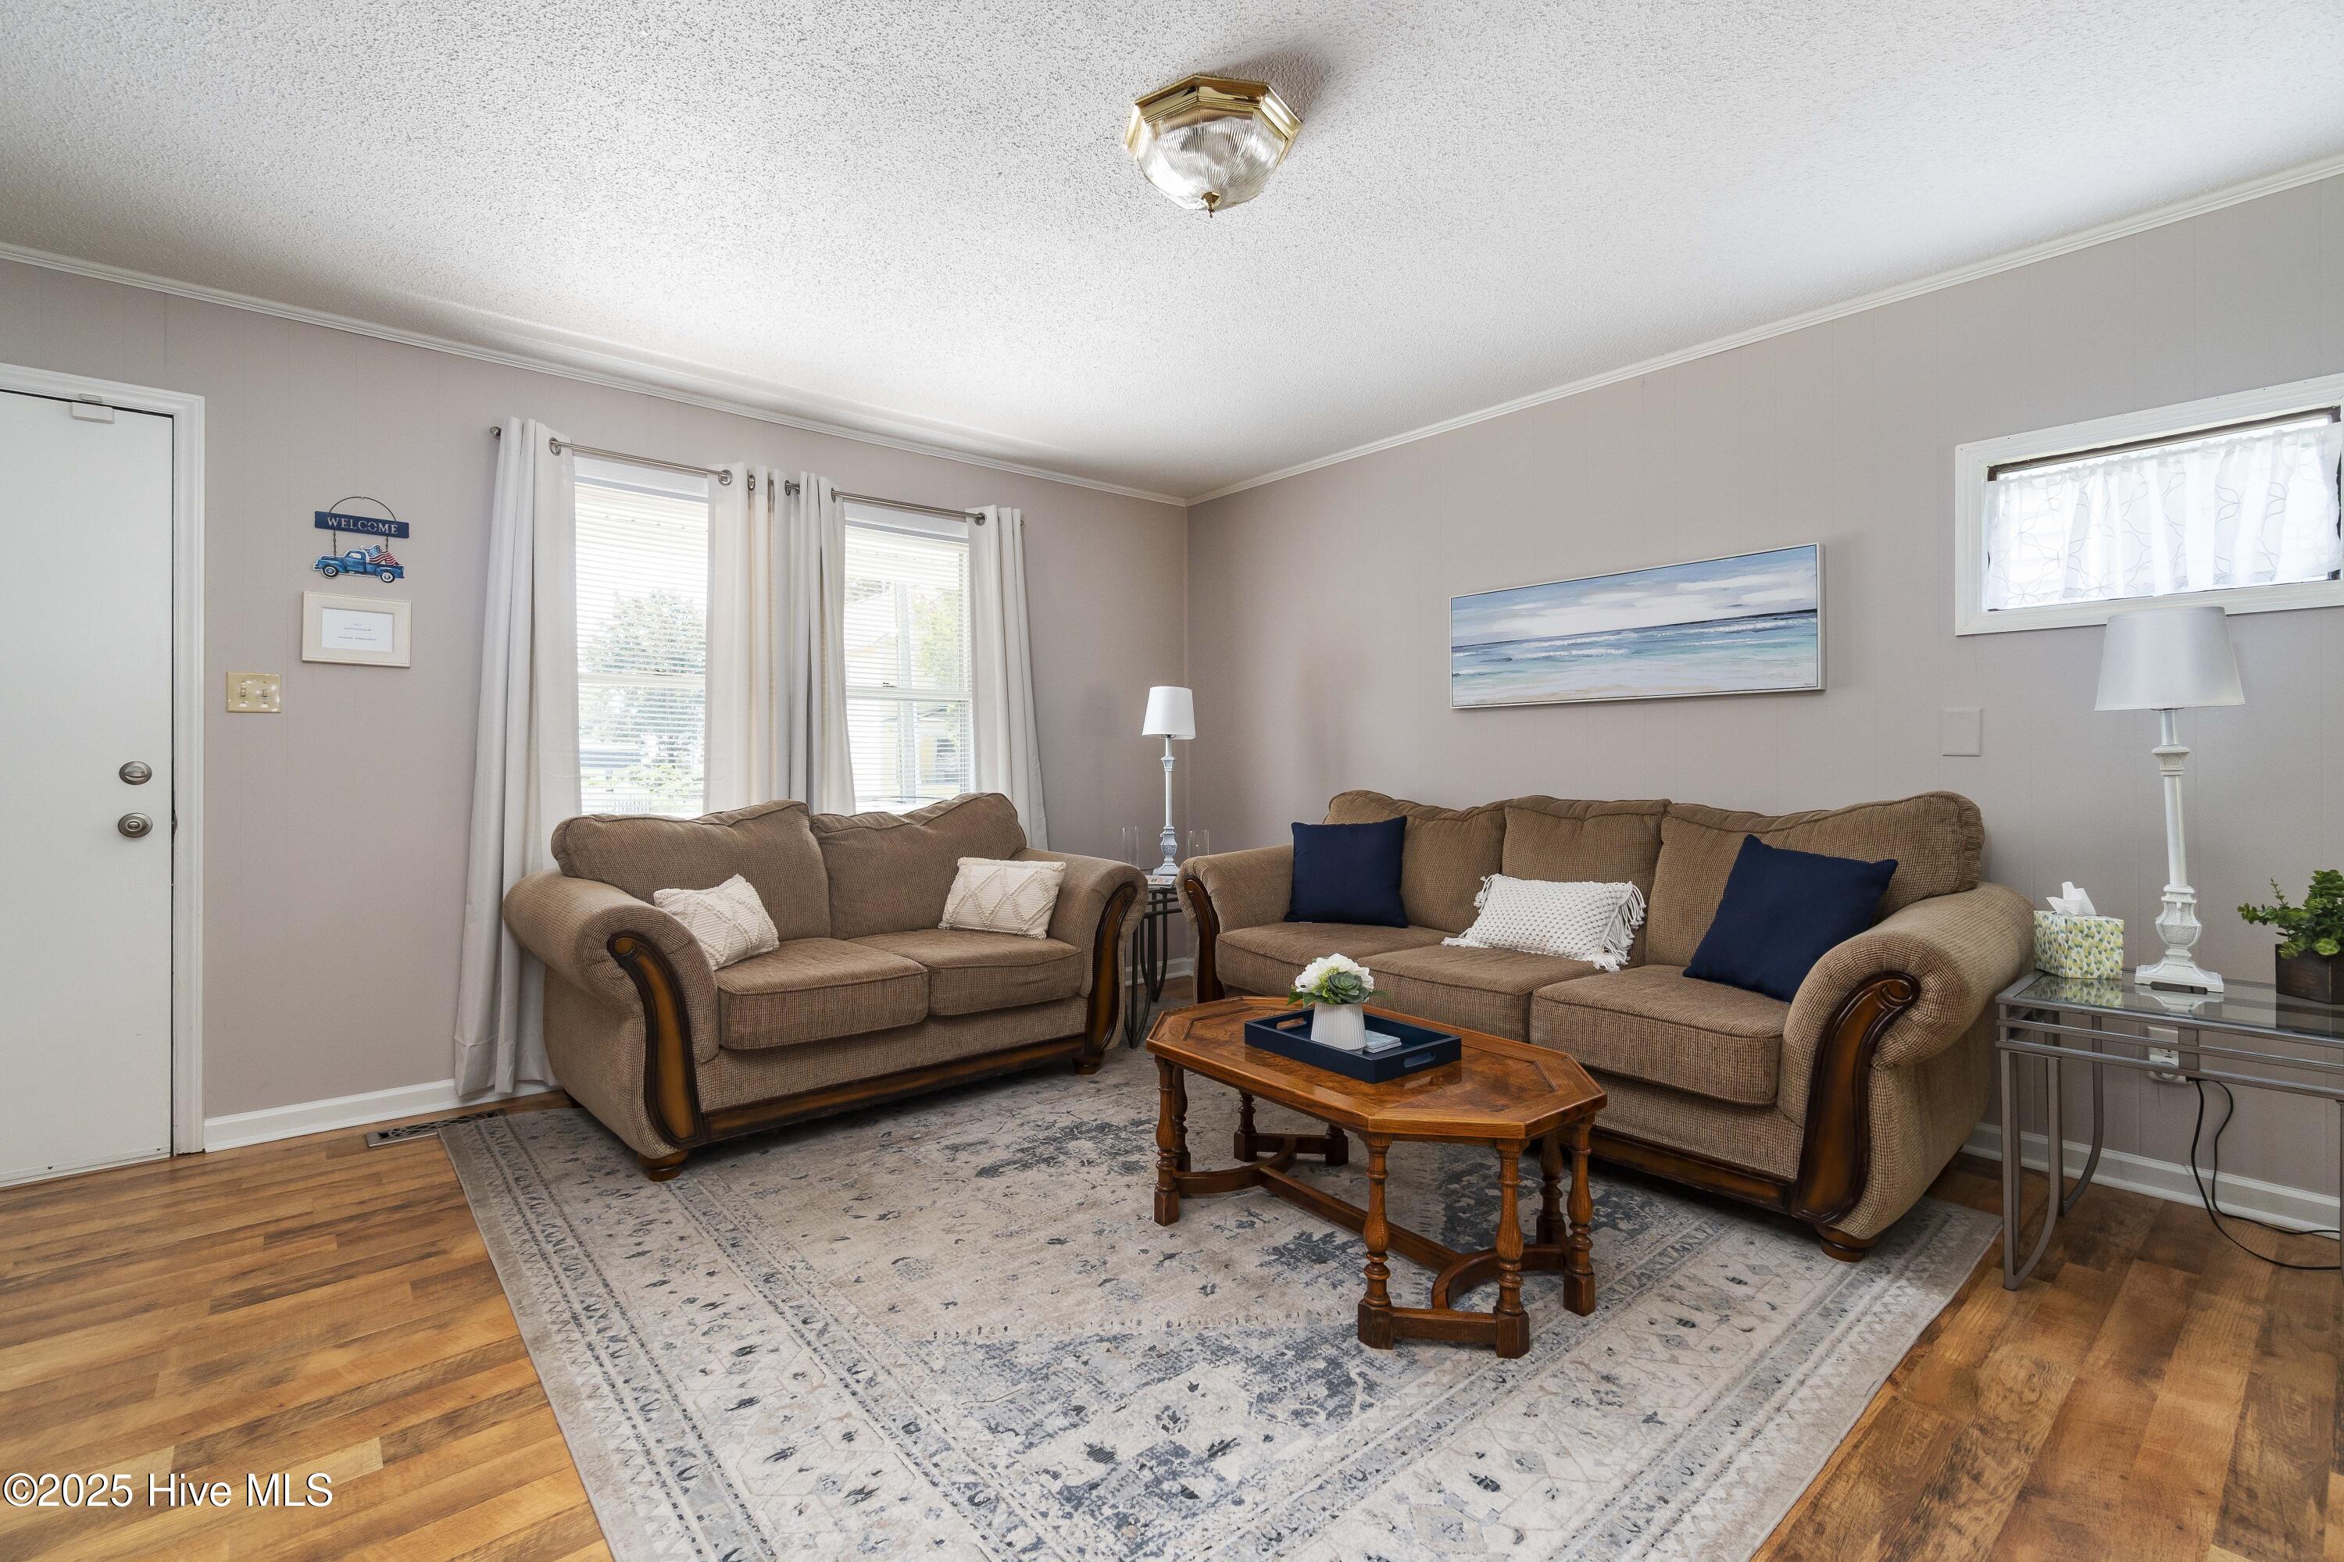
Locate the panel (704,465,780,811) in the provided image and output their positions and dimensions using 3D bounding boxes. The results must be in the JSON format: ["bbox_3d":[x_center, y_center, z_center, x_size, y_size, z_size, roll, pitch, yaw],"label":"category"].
[{"bbox_3d":[-1.563,-0.069,3.570,0.275,2.135,0.125,-1,1,-40],"label":"panel"}]

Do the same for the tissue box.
[{"bbox_3d":[2.095,0.376,2.261,0.118,0.138,0.112,0,1,10],"label":"tissue box"}]

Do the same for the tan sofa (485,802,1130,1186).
[{"bbox_3d":[-1.106,0.540,3.362,1.865,0.985,0.920,-1,1,-40],"label":"tan sofa"}]

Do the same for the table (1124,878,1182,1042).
[{"bbox_3d":[-0.110,0.718,4.112,0.550,0.605,0.550,-1,1,-42],"label":"table"}]

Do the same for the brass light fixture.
[{"bbox_3d":[0.087,-1.276,2.065,0.350,0.167,0.350,0,1,-10],"label":"brass light fixture"}]

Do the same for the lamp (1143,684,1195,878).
[{"bbox_3d":[-0.016,-0.005,4.290,0.225,0.835,0.225,0,1,0],"label":"lamp"}]

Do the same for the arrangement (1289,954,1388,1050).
[{"bbox_3d":[0.386,0.506,2.258,0.215,0.213,0.185,0,1,20],"label":"arrangement"}]

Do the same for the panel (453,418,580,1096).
[{"bbox_3d":[-2.092,-0.062,3.126,0.328,2.135,0.125,-1,1,-40],"label":"panel"}]

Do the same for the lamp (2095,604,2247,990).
[{"bbox_3d":[2.205,0.030,2.151,0.225,0.832,0.225,-1,1,-44],"label":"lamp"}]

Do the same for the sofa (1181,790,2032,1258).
[{"bbox_3d":[1.183,0.540,3.167,0.930,0.990,2.365,-1,1,-41],"label":"sofa"}]

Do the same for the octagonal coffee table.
[{"bbox_3d":[0.427,0.837,2.286,0.680,0.425,1.055,-1,1,-40],"label":"octagonal coffee table"}]

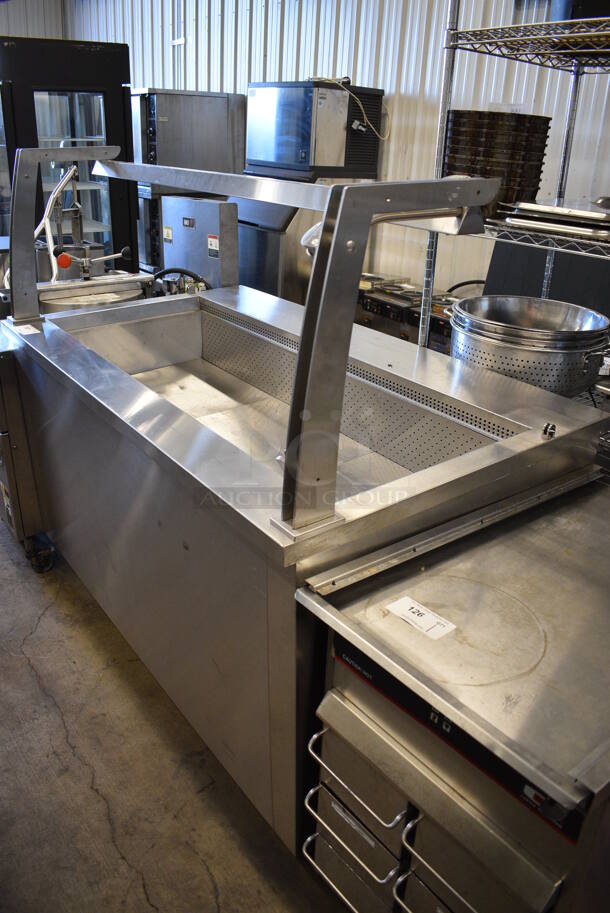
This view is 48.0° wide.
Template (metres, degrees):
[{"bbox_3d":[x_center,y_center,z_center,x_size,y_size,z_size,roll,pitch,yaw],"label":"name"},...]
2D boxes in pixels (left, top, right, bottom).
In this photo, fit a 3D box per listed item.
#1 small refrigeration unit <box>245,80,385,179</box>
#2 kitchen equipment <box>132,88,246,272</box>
[{"bbox_3d":[0.056,-2.367,4.974,0.635,0.560,0.762,-16,32,-34],"label":"small refrigeration unit"},{"bbox_3d":[-1.249,-2.563,6.592,0.970,1.660,0.970,-16,32,-35],"label":"kitchen equipment"}]

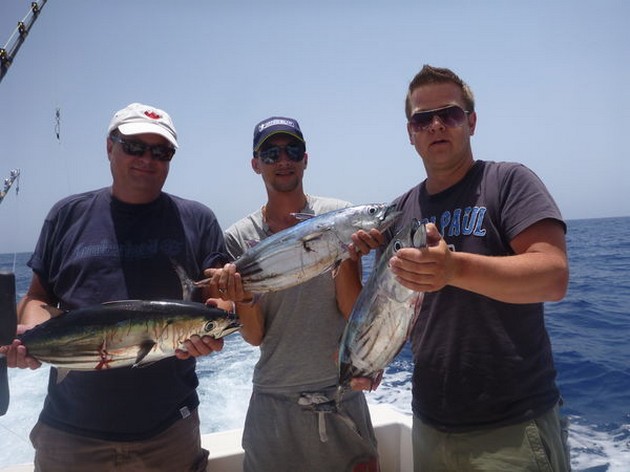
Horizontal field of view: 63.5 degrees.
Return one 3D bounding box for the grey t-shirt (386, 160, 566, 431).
[{"bbox_3d":[0.435,0.160,1.390,0.475,0.710,0.285,-4,0,30],"label":"grey t-shirt"}]

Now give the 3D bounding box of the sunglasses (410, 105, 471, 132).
[{"bbox_3d":[0.329,-0.300,1.324,0.145,0.053,0.145,-2,7,22],"label":"sunglasses"}]

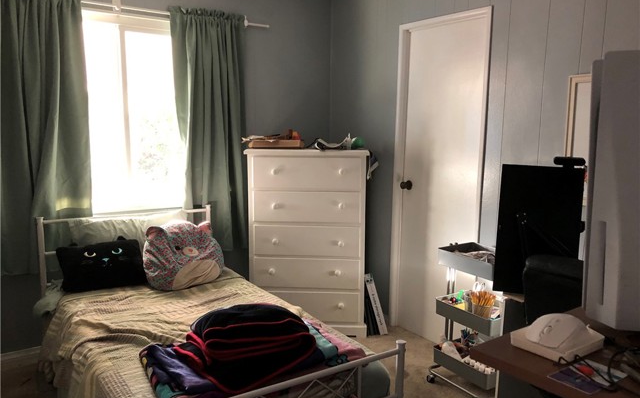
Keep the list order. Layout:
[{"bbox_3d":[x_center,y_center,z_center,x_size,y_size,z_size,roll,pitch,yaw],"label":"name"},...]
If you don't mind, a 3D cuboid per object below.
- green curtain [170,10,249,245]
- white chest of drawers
[{"bbox_3d":[-0.734,-0.426,3.492,0.529,1.616,0.120,-5,10,-34],"label":"green curtain"},{"bbox_3d":[-0.079,0.279,3.591,0.815,1.247,0.410,1,8,0],"label":"white chest of drawers"}]

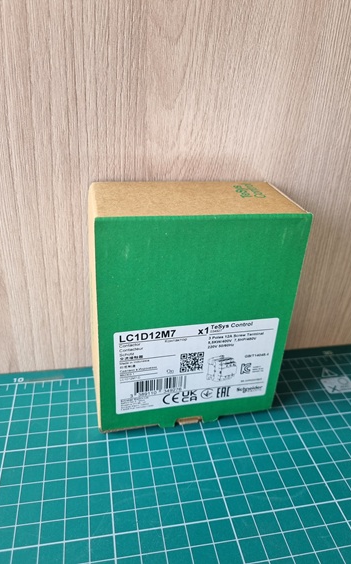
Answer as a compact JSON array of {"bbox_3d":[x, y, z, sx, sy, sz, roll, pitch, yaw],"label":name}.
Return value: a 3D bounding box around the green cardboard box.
[{"bbox_3d":[0.006,0.011,0.226,0.095,0.115,0.053,-3,28,-12],"label":"green cardboard box"}]

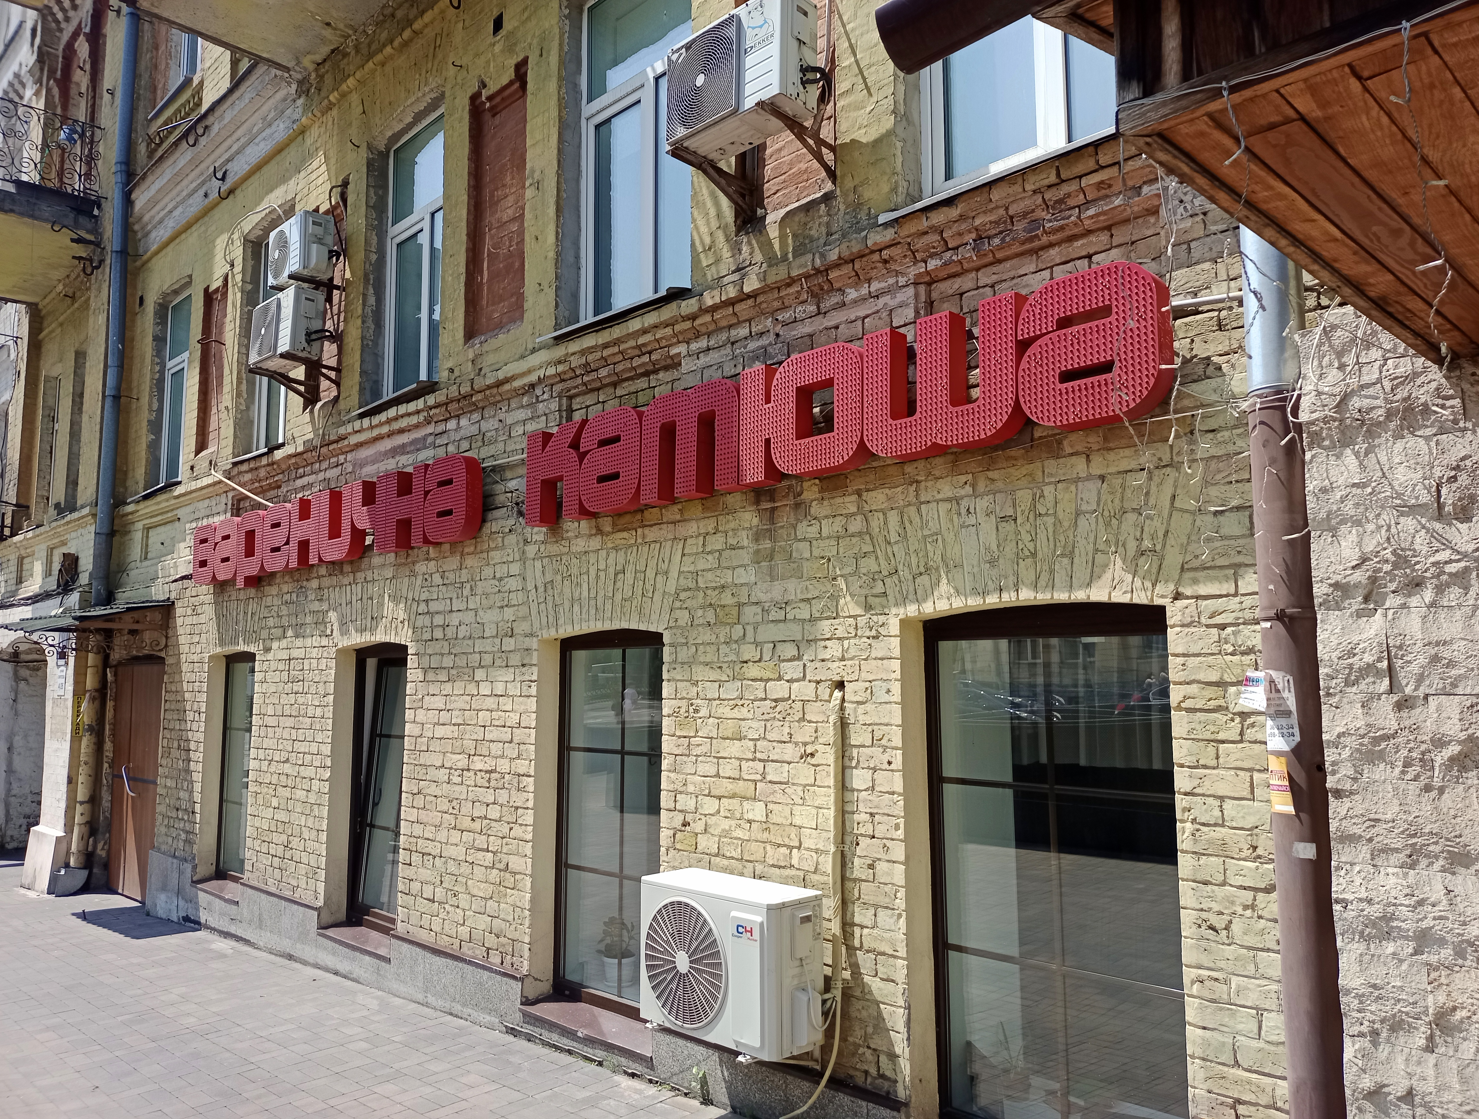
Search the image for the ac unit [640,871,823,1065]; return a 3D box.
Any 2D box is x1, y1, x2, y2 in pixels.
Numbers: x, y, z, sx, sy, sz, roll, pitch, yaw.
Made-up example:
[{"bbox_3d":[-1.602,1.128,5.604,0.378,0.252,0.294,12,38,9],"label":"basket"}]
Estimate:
[{"bbox_3d":[-0.025,1.548,4.198,0.315,0.546,0.742,6,-9,-44],"label":"ac unit"}]

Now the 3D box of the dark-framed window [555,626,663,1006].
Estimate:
[{"bbox_3d":[-0.611,1.297,5.395,0.090,1.893,1.030,6,-9,-44],"label":"dark-framed window"}]

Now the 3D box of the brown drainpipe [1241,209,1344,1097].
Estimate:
[{"bbox_3d":[1.483,0.407,2.889,0.150,2.950,0.150,6,-9,-44],"label":"brown drainpipe"}]

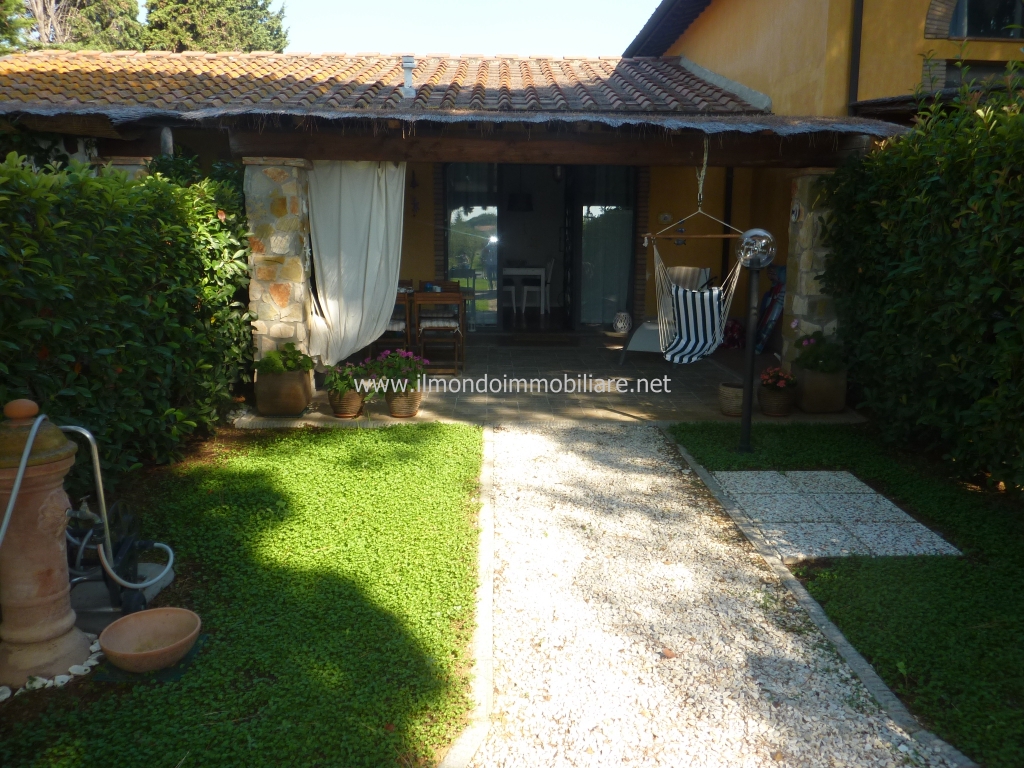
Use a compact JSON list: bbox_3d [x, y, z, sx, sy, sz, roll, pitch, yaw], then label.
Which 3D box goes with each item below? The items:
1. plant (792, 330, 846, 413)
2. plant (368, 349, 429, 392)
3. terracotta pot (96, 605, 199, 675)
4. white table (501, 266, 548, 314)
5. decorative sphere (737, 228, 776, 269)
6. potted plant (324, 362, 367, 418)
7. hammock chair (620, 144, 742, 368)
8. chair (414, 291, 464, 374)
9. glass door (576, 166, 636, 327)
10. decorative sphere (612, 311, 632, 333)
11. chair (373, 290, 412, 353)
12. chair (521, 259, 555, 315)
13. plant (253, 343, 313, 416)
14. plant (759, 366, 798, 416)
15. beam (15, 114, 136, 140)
[{"bbox_3d":[2.496,-0.117,6.002,0.380,0.630,0.360,0,11,-1],"label":"plant"},{"bbox_3d":[-0.904,-0.114,5.887,0.470,0.350,0.420,0,11,-1],"label":"plant"},{"bbox_3d":[-1.214,0.890,2.511,0.301,0.120,0.301,0,11,-1],"label":"terracotta pot"},{"bbox_3d":[0.162,-1.607,12.645,0.820,0.750,0.950,0,11,-1],"label":"white table"},{"bbox_3d":[1.575,-0.873,4.763,0.261,0.261,0.261,0,11,-1],"label":"decorative sphere"},{"bbox_3d":[-1.337,0.032,5.936,0.340,0.420,0.330,0,11,-1],"label":"potted plant"},{"bbox_3d":[1.548,-1.104,6.240,0.920,1.830,0.620,4,12,18],"label":"hammock chair"},{"bbox_3d":[-0.742,-0.547,7.669,0.470,0.840,0.520,0,11,-1],"label":"chair"},{"bbox_3d":[1.240,-1.810,10.022,0.830,2.250,0.080,0,11,-1],"label":"glass door"},{"bbox_3d":[1.490,-0.820,9.964,0.255,0.280,0.255,0,11,-1],"label":"decorative sphere"},{"bbox_3d":[-1.266,-0.507,7.562,0.460,0.860,0.540,0,11,-1],"label":"chair"},{"bbox_3d":[0.437,-1.643,12.434,0.520,0.900,0.450,0,11,-1],"label":"chair"},{"bbox_3d":[-1.847,-0.038,6.008,0.430,0.520,0.410,0,11,-1],"label":"plant"},{"bbox_3d":[2.168,0.056,6.045,0.290,0.370,0.290,0,11,-1],"label":"plant"},{"bbox_3d":[-3.549,-2.104,5.975,1.020,0.210,0.200,0,11,-1],"label":"beam"}]

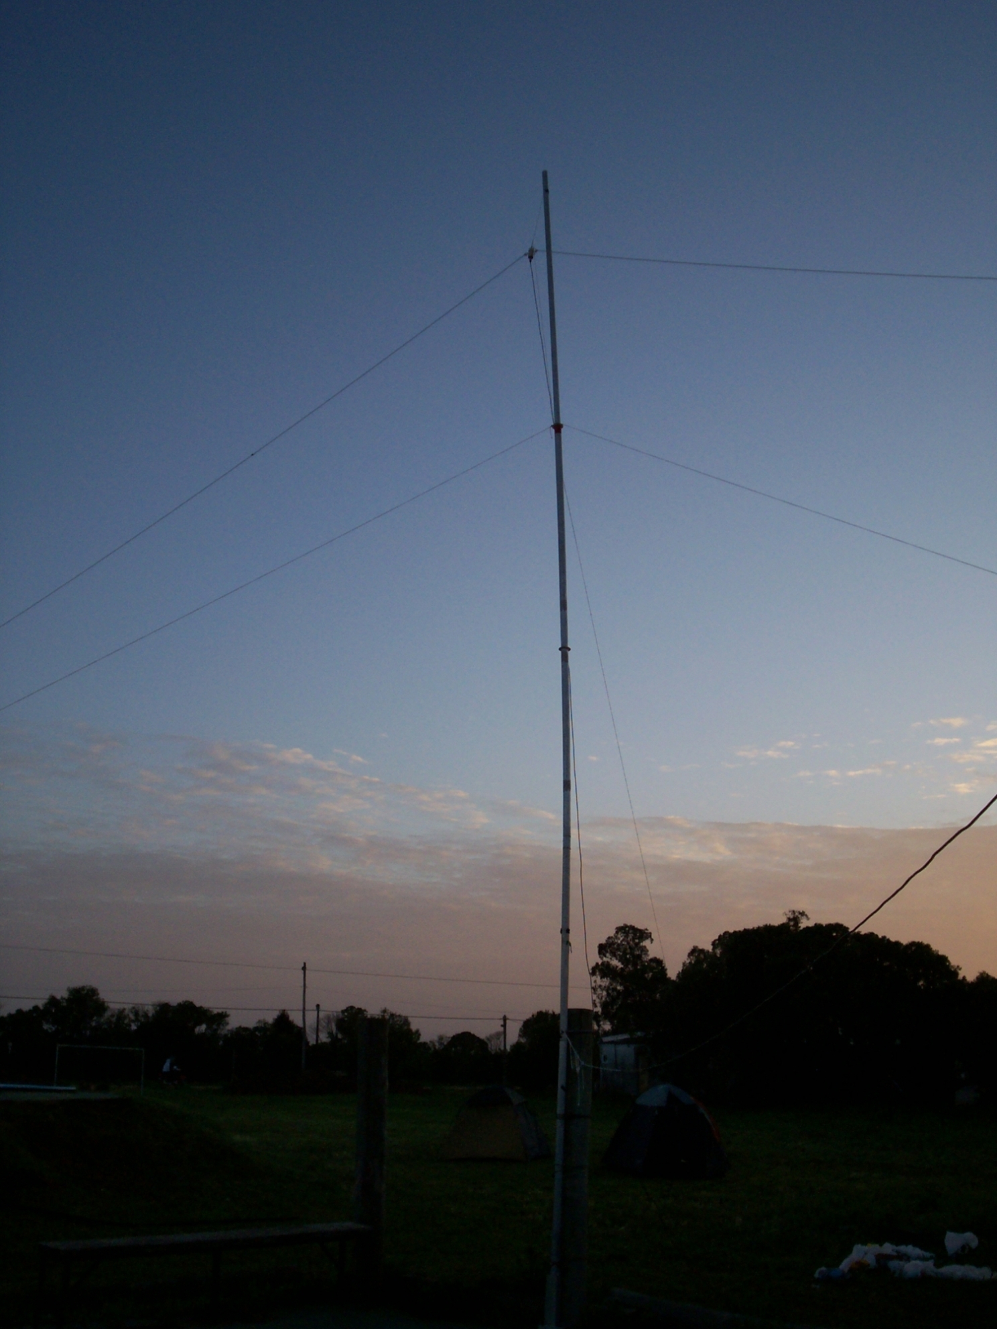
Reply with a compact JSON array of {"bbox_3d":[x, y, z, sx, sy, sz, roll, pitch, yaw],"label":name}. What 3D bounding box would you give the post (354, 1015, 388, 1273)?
[{"bbox_3d":[-0.974,3.671,10.550,0.200,1.932,0.200,0,-16,0],"label":"post"}]

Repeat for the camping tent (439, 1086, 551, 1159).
[{"bbox_3d":[-0.025,8.087,24.516,1.500,1.240,1.750,-4,-17,13],"label":"camping tent"}]

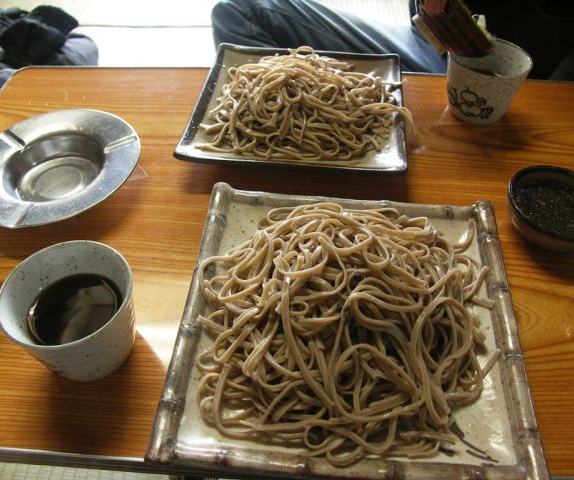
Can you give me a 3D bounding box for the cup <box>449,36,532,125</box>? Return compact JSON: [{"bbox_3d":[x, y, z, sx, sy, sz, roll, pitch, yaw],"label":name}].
[{"bbox_3d":[0.205,-0.163,0.541,0.082,0.065,0.082,0,49,0],"label":"cup"}]

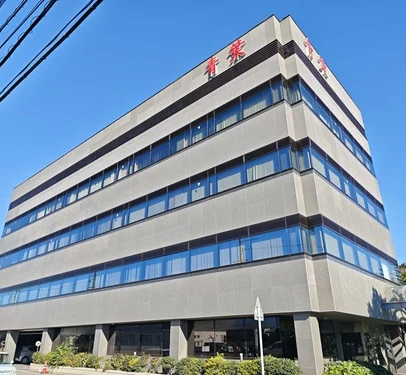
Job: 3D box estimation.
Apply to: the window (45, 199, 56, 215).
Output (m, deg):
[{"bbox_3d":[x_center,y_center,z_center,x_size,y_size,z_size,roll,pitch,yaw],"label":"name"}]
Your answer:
[{"bbox_3d":[-13.889,2.003,30.368,1.790,1.140,0.120,-20,-32,37],"label":"window"}]

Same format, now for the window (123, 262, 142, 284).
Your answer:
[{"bbox_3d":[-4.162,5.064,19.458,1.790,1.140,0.120,-20,-32,37],"label":"window"}]

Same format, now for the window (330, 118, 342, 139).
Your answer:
[{"bbox_3d":[7.511,-3.240,18.755,0.100,1.116,1.246,-20,-32,37],"label":"window"}]

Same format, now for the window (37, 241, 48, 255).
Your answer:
[{"bbox_3d":[-13.880,5.286,28.860,1.790,1.140,0.120,-20,-32,37],"label":"window"}]

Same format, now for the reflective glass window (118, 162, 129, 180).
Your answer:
[{"bbox_3d":[-5.642,-1.093,23.382,1.257,1.116,0.100,-20,-32,37],"label":"reflective glass window"}]

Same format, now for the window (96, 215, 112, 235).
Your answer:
[{"bbox_3d":[-7.368,2.844,24.678,1.905,1.156,0.120,-21,-32,37],"label":"window"}]

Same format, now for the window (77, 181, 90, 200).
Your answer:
[{"bbox_3d":[-9.493,0.414,26.423,1.806,1.009,0.100,-21,-32,37],"label":"window"}]

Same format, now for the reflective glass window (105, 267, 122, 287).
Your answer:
[{"bbox_3d":[-5.550,5.582,20.578,1.790,1.140,0.120,-20,-32,37],"label":"reflective glass window"}]

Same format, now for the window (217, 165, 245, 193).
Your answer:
[{"bbox_3d":[1.507,-0.420,17.569,1.892,1.130,0.120,-21,-32,37],"label":"window"}]

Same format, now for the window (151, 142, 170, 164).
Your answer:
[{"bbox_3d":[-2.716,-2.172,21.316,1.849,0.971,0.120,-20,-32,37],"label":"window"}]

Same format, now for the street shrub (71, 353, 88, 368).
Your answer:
[{"bbox_3d":[-7.171,10.063,19.290,0.660,0.750,0.620,-20,-32,37],"label":"street shrub"}]

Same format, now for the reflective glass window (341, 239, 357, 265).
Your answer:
[{"bbox_3d":[6.712,2.992,15.006,0.120,1.140,1.790,-20,-32,37],"label":"reflective glass window"}]

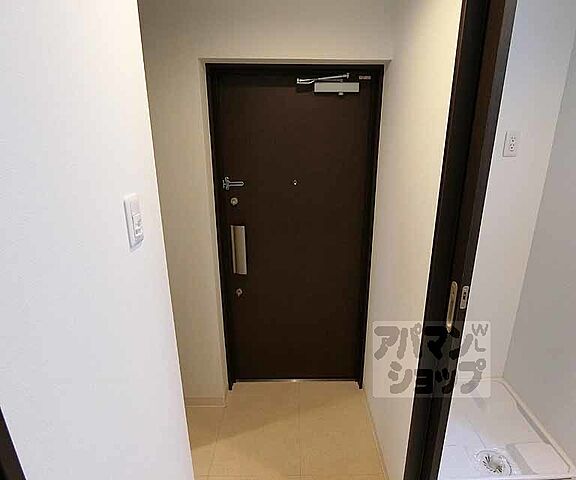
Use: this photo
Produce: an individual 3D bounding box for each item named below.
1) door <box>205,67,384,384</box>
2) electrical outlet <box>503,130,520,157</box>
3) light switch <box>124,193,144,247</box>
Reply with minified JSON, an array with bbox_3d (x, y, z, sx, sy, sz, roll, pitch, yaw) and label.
[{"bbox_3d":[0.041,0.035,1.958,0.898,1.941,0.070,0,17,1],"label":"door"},{"bbox_3d":[1.091,-0.467,1.600,0.070,0.120,0.010,0,17,1],"label":"electrical outlet"},{"bbox_3d":[-0.362,-0.044,0.775,0.010,0.120,0.070,0,17,1],"label":"light switch"}]

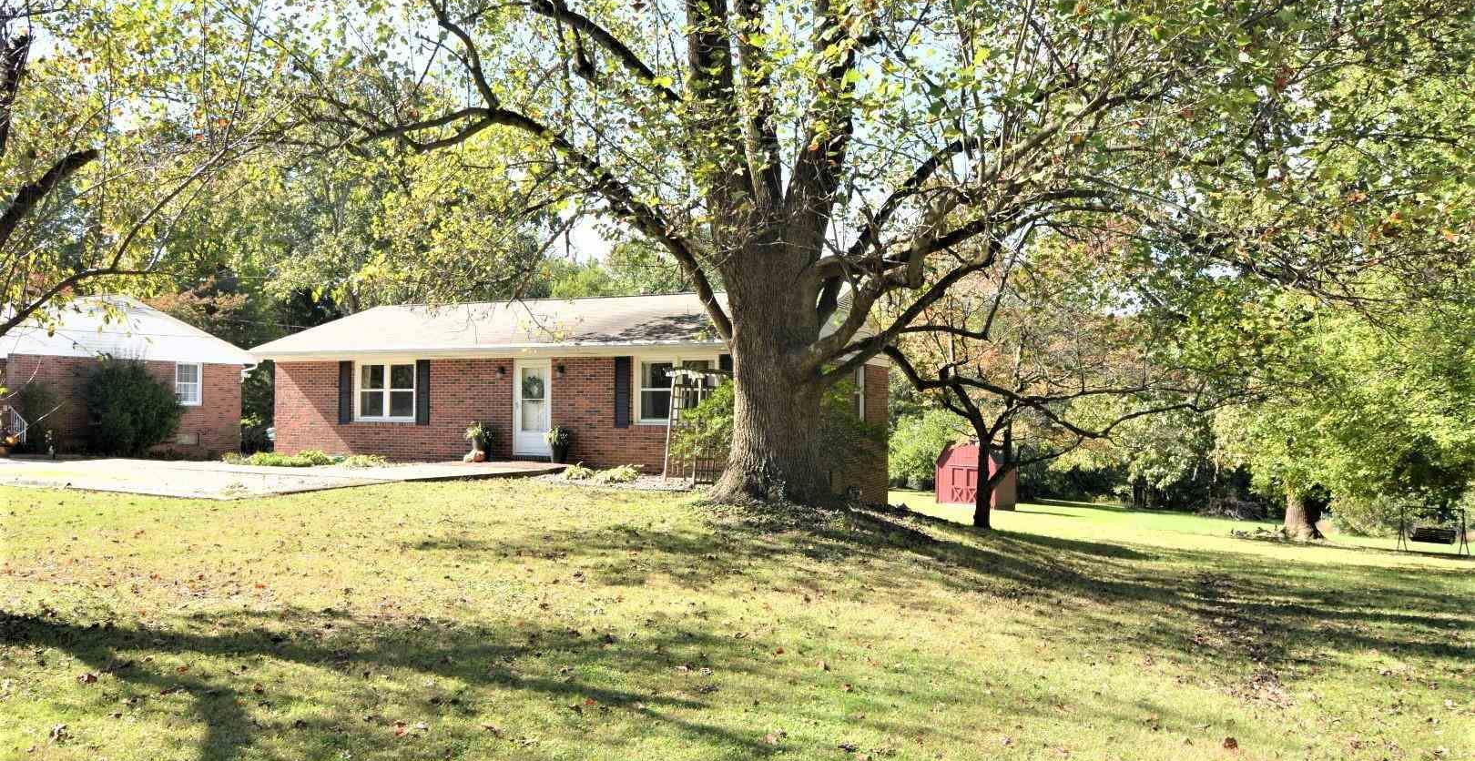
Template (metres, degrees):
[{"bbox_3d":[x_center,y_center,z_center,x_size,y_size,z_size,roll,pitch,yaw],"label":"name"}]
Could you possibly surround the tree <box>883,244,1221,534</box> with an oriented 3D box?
[{"bbox_3d":[8.100,0.050,25.000,8.300,7.400,7.200,0,-1,18],"label":"tree"}]

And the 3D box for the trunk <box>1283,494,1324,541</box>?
[{"bbox_3d":[21.300,5.150,37.000,1.450,1.800,1.400,-1,-2,30],"label":"trunk"}]

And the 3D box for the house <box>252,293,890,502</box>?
[{"bbox_3d":[-3.600,0.450,24.600,13.700,5.050,8.300,0,-2,22],"label":"house"}]

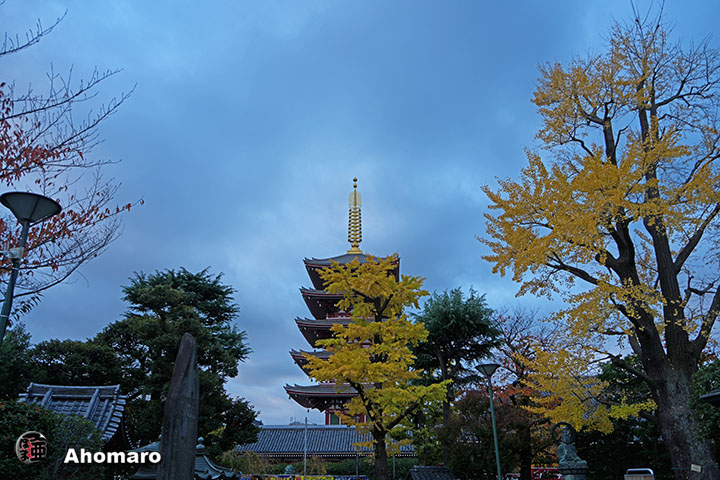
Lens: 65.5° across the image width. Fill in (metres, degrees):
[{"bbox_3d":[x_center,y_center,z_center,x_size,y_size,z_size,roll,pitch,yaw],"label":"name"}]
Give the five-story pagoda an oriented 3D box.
[{"bbox_3d":[-0.758,11.057,96.306,19.000,48.700,19.000,-2,-23,4],"label":"five-story pagoda"}]

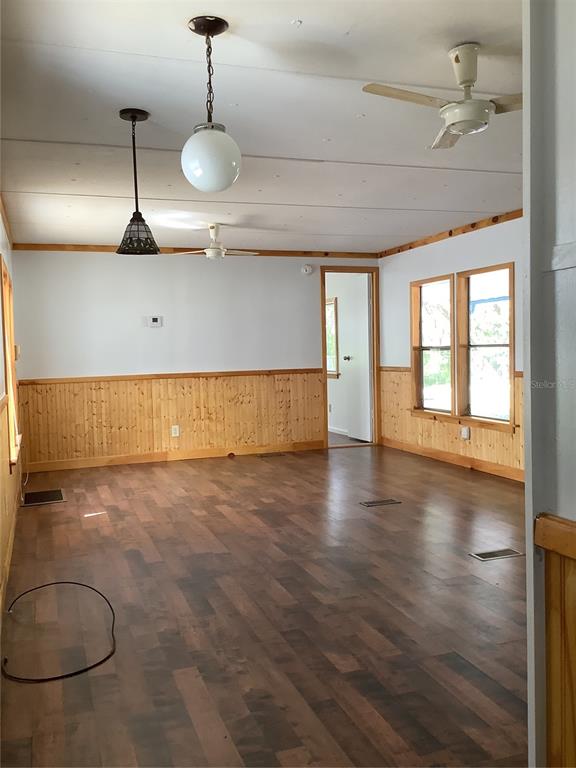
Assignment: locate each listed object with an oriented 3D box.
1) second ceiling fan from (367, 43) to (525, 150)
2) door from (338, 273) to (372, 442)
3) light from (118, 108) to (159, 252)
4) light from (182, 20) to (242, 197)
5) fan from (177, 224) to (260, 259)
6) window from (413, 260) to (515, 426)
[{"bbox_3d":[0.659,-1.091,2.567,0.860,0.310,0.890,-3,4,-29],"label":"second ceiling fan"},{"bbox_3d":[0.873,-0.314,8.656,0.040,2.030,0.690,-3,3,-19],"label":"door"},{"bbox_3d":[-0.697,-0.928,3.182,0.205,0.630,0.205,-3,3,-19],"label":"light"},{"bbox_3d":[-0.261,-0.934,2.343,0.200,0.550,0.200,-3,3,-19],"label":"light"},{"bbox_3d":[-0.632,-1.242,6.001,0.870,0.310,0.820,-2,3,-6],"label":"fan"},{"bbox_3d":[1.683,-0.361,6.724,0.110,1.420,1.790,-3,3,-19],"label":"window"}]

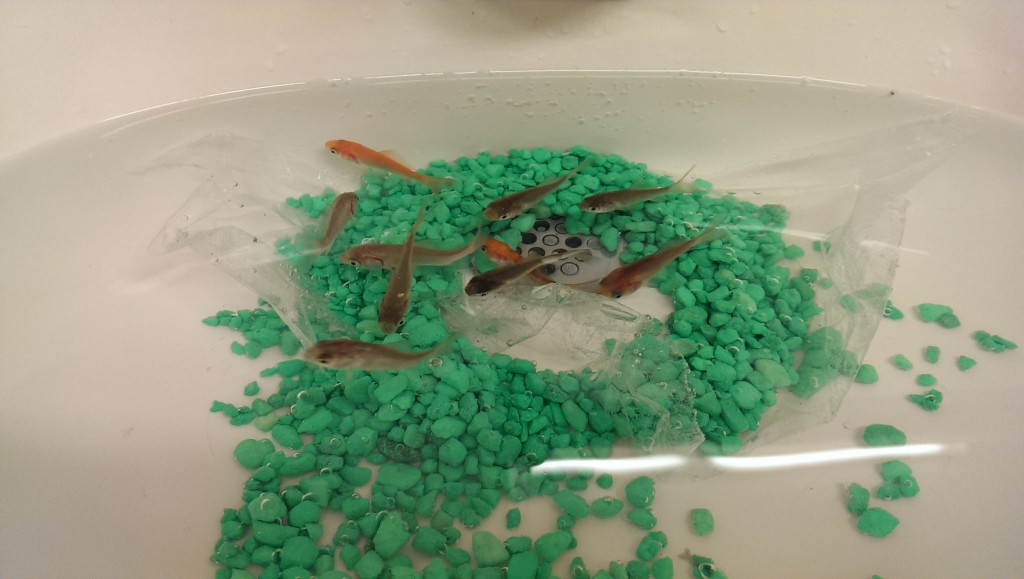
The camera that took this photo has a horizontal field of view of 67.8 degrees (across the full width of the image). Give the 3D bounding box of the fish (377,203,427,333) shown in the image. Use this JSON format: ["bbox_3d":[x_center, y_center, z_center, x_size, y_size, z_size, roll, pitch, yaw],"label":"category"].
[{"bbox_3d":[-0.048,-0.011,0.336,0.013,0.016,0.059,7,62,5],"label":"fish"}]

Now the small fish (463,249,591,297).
[{"bbox_3d":[0.007,-0.008,0.339,0.056,0.016,0.013,-18,55,-10],"label":"small fish"}]

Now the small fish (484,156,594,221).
[{"bbox_3d":[0.014,-0.050,0.373,0.059,0.016,0.013,-29,58,-14],"label":"small fish"}]

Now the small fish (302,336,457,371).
[{"bbox_3d":[-0.053,0.026,0.308,0.058,0.017,0.014,-5,53,-4],"label":"small fish"}]

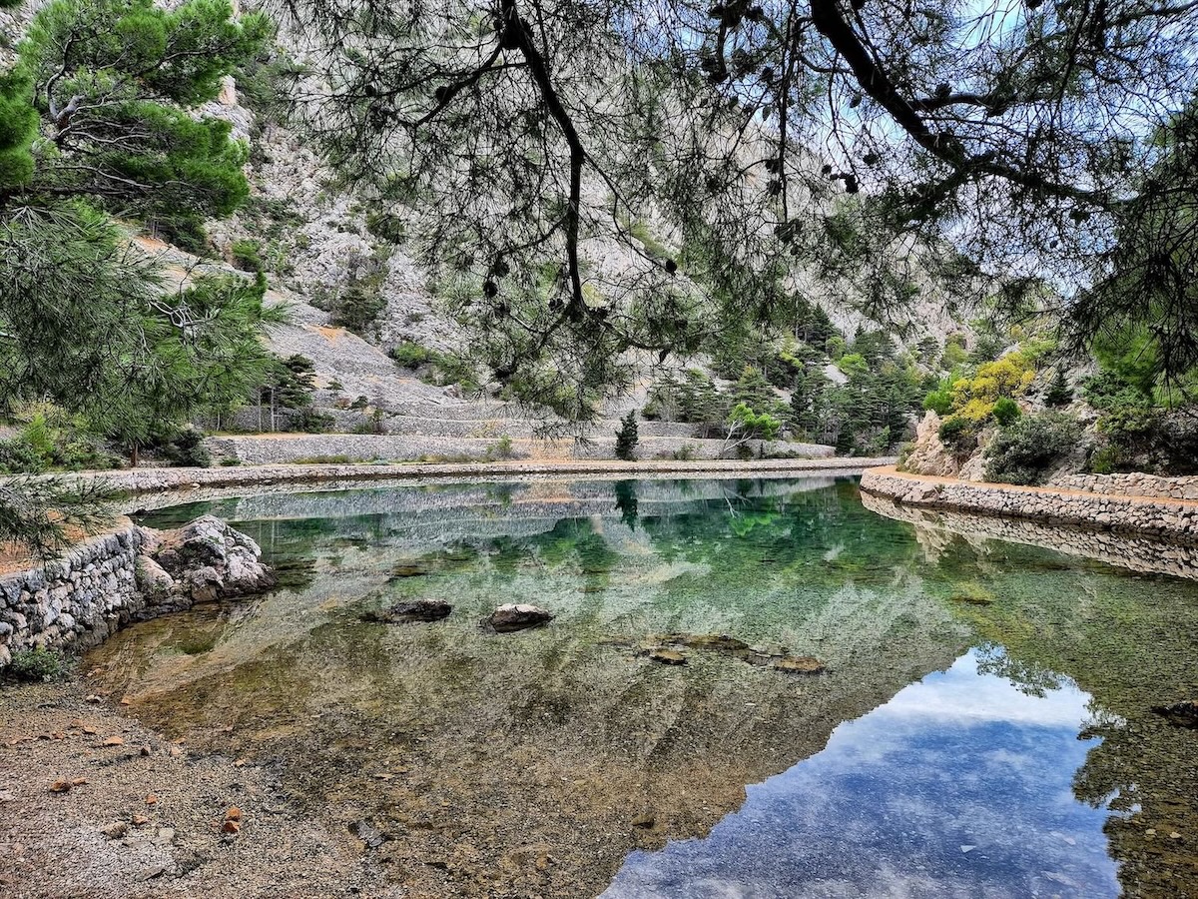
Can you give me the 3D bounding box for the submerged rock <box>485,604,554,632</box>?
[{"bbox_3d":[-0.817,1.755,8.300,0.600,0.260,0.420,0,0,-20],"label":"submerged rock"}]

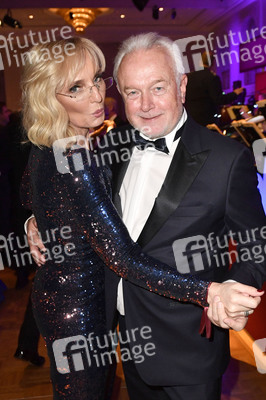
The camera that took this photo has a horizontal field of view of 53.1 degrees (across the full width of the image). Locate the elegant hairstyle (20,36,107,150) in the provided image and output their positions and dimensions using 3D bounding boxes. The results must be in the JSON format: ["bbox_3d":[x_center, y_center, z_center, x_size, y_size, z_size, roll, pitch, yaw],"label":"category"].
[{"bbox_3d":[-0.178,-0.272,0.690,0.190,0.265,0.210,-25,23,-32],"label":"elegant hairstyle"}]

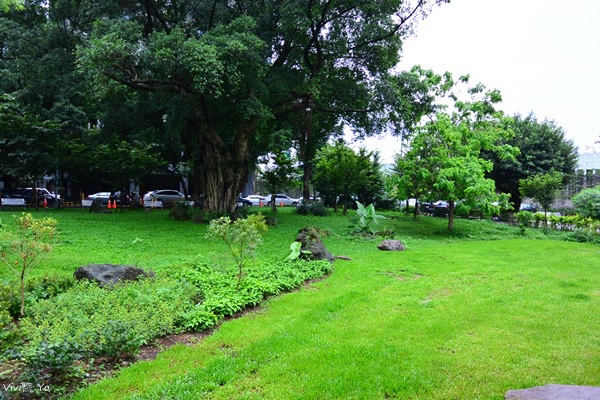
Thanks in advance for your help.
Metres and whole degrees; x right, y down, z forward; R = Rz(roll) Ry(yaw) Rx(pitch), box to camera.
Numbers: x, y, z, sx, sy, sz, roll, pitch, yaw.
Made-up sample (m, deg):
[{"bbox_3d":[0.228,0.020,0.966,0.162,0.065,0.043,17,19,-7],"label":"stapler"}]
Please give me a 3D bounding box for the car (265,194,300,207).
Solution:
[{"bbox_3d":[-1.983,0.074,51.000,4.450,1.450,1.800,0,1,-7],"label":"car"}]

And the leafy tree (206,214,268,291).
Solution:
[{"bbox_3d":[-0.986,0.813,7.100,0.978,1.231,0.900,0,1,0],"label":"leafy tree"}]

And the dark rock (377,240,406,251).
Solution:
[{"bbox_3d":[2.664,1.325,13.100,0.860,0.300,0.600,2,1,0],"label":"dark rock"}]

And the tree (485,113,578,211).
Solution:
[{"bbox_3d":[21.607,-3.407,42.000,9.000,9.500,8.500,2,1,27],"label":"tree"}]

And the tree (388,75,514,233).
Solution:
[{"bbox_3d":[6.208,-1.962,18.200,5.096,6.390,4.700,0,1,0],"label":"tree"}]

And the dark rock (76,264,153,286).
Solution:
[{"bbox_3d":[-3.009,1.249,7.300,1.298,0.406,0.800,0,1,0],"label":"dark rock"}]

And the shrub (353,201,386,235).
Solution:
[{"bbox_3d":[2.507,0.622,16.000,1.138,1.209,1.050,0,1,0],"label":"shrub"}]

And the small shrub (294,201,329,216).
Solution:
[{"bbox_3d":[0.792,0.586,31.000,2.300,1.100,1.900,2,1,0],"label":"small shrub"}]

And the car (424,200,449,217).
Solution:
[{"bbox_3d":[13.444,0.831,44.000,1.780,1.480,4.500,2,1,3],"label":"car"}]

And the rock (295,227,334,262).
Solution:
[{"bbox_3d":[0.338,1.038,10.500,0.930,0.850,0.750,2,1,0],"label":"rock"}]

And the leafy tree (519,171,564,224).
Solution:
[{"bbox_3d":[10.894,-0.068,20.300,2.075,2.526,2.000,0,1,0],"label":"leafy tree"}]

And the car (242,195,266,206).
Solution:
[{"bbox_3d":[-5.359,0.118,53.000,4.500,1.460,1.780,2,1,-17],"label":"car"}]

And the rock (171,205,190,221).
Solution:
[{"bbox_3d":[-6.506,0.681,24.500,1.050,0.880,0.900,2,1,0],"label":"rock"}]

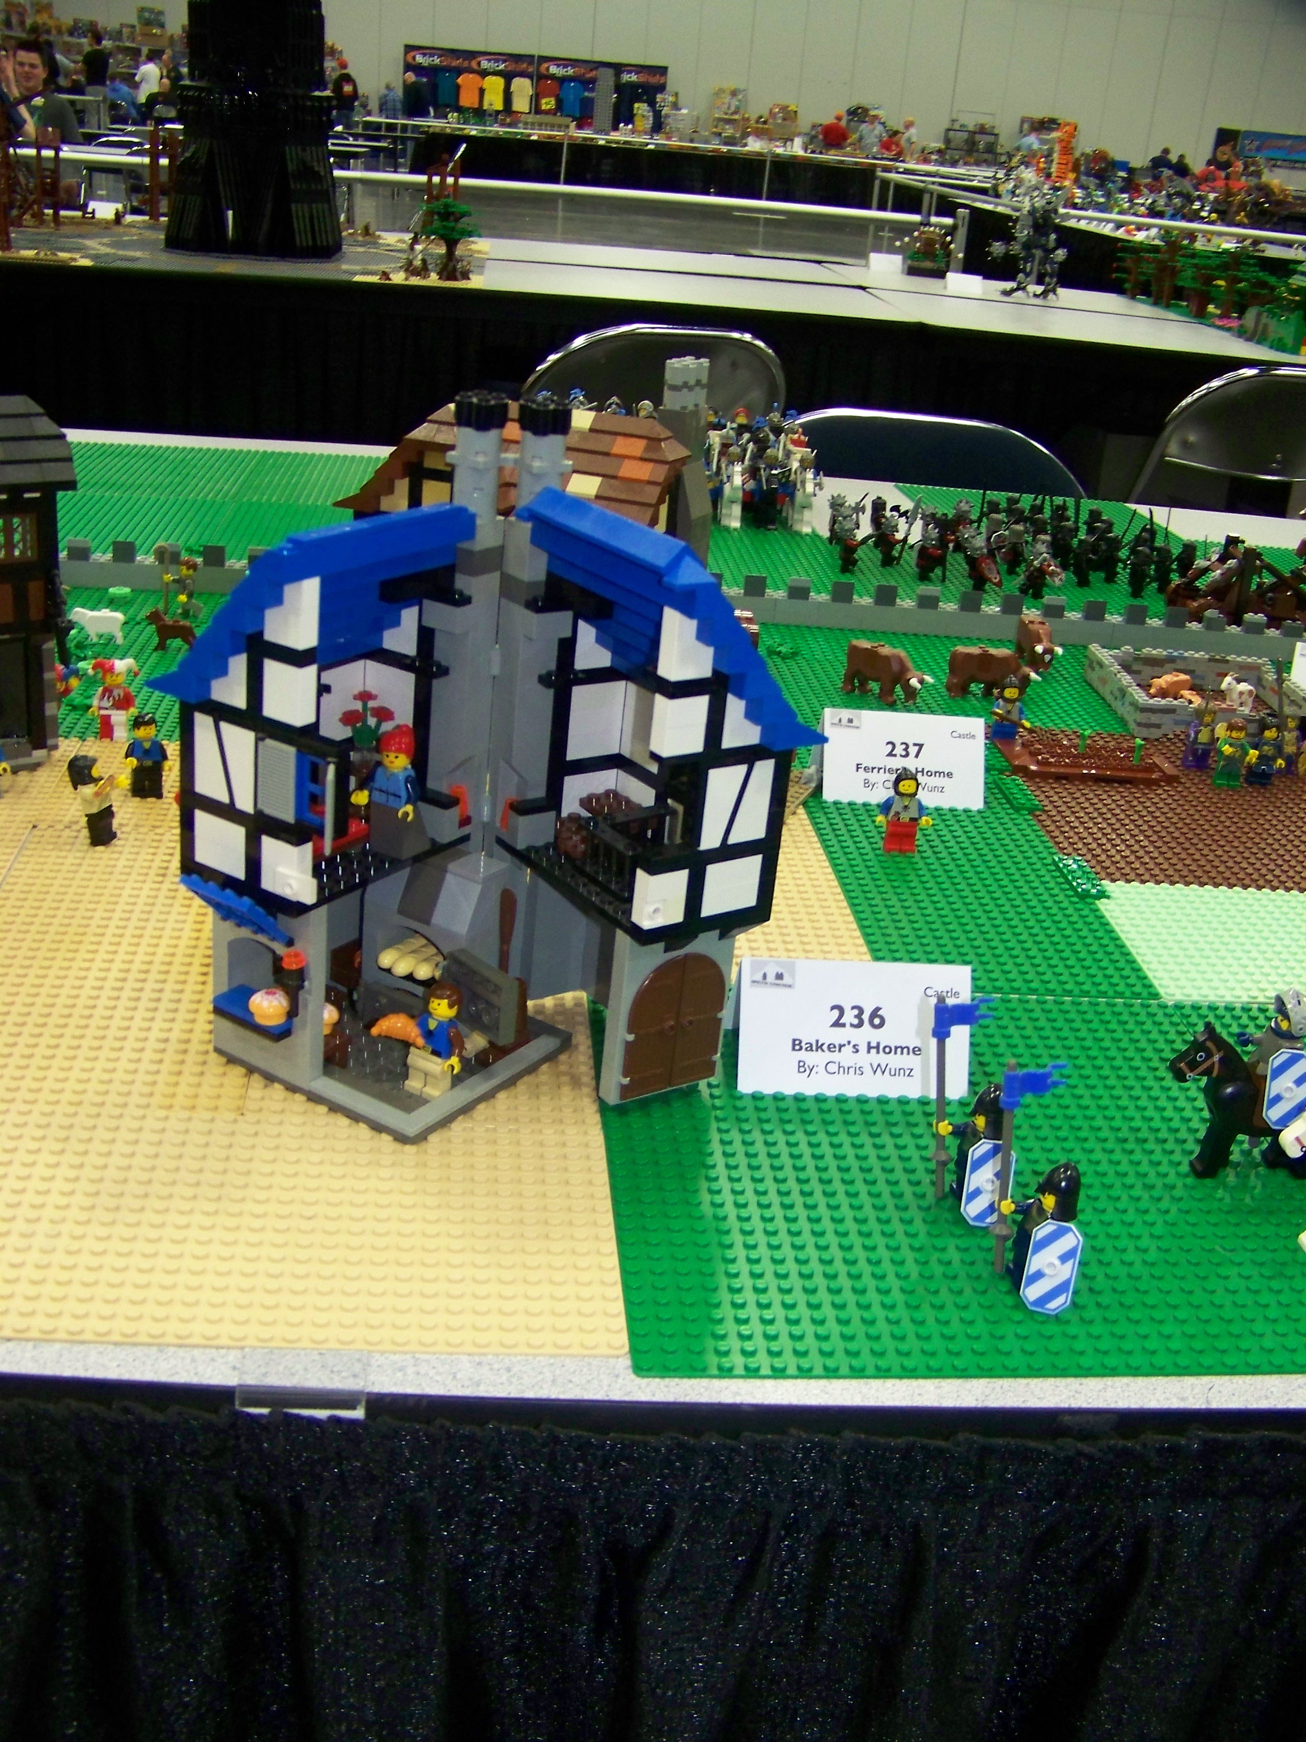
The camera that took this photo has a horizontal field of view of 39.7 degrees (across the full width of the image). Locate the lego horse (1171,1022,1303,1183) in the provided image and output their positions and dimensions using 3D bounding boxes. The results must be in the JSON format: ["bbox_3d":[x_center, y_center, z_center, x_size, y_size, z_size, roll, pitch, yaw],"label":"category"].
[{"bbox_3d":[0.206,0.080,0.629,0.062,0.057,0.018,2,23,-6],"label":"lego horse"}]

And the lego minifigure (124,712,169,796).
[{"bbox_3d":[-0.249,-0.057,0.896,0.024,0.043,0.014,2,23,-6],"label":"lego minifigure"}]

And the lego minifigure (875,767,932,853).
[{"bbox_3d":[0.127,-0.029,0.913,0.027,0.043,0.014,2,23,-6],"label":"lego minifigure"}]

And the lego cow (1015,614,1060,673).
[{"bbox_3d":[0.269,-0.160,1.262,0.018,0.032,0.050,2,23,-7],"label":"lego cow"}]

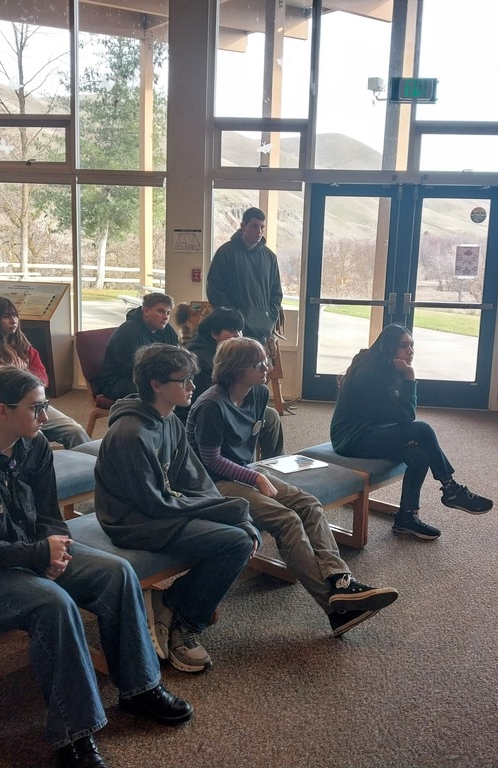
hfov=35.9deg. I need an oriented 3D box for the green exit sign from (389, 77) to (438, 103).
[{"bbox_3d":[1.579,-2.817,7.381,0.450,0.235,0.070,3,10,5],"label":"green exit sign"}]

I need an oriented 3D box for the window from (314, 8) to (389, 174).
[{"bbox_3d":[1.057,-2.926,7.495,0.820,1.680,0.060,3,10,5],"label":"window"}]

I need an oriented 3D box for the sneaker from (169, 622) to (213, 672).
[{"bbox_3d":[-0.248,0.991,2.989,0.108,0.118,0.290,-4,12,-31],"label":"sneaker"}]

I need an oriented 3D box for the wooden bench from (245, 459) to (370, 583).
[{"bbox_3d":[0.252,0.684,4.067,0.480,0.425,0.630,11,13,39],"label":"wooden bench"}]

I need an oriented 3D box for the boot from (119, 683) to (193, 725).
[{"bbox_3d":[-0.312,1.044,2.612,0.285,0.130,0.105,7,11,27],"label":"boot"}]

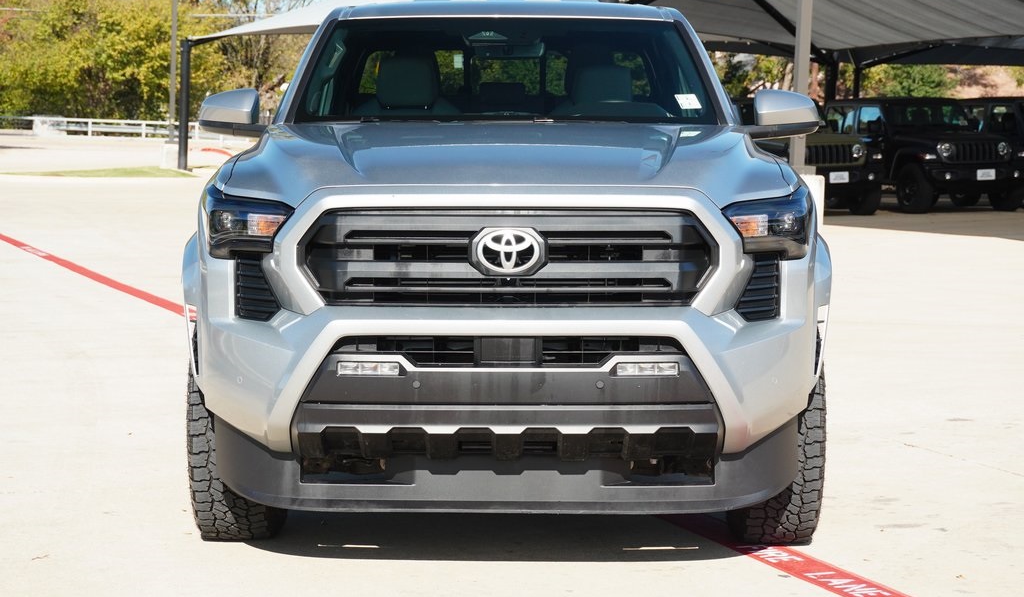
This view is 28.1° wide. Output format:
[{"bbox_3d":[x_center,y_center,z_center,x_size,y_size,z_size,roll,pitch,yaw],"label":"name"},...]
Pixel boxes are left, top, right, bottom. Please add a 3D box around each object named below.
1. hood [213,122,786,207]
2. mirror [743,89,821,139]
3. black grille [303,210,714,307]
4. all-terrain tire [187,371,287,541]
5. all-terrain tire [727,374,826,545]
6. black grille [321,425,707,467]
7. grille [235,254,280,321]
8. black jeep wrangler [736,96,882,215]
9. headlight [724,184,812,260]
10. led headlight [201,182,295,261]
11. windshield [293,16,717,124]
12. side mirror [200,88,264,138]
[{"bbox_3d":[-0.011,-0.416,6.156,1.600,0.265,1.300,0,4,0],"label":"hood"},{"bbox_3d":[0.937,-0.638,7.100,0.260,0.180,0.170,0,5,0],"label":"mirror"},{"bbox_3d":[-0.009,-0.110,5.556,1.126,0.268,0.145,0,4,0],"label":"black grille"},{"bbox_3d":[-0.826,0.346,6.381,0.268,0.800,0.800,0,4,0],"label":"all-terrain tire"},{"bbox_3d":[0.792,0.355,6.392,0.268,0.800,0.800,0,4,0],"label":"all-terrain tire"},{"bbox_3d":[0.004,0.407,5.630,1.110,0.115,0.100,0,5,0],"label":"black grille"},{"bbox_3d":[-0.701,-0.029,5.641,0.137,0.181,0.100,0,4,0],"label":"grille"},{"bbox_3d":[4.349,-2.397,34.193,1.880,1.860,4.700,0,5,-18],"label":"black jeep wrangler"},{"bbox_3d":[0.718,-0.205,5.721,0.285,0.210,0.310,0,4,0],"label":"headlight"},{"bbox_3d":[-0.737,-0.213,5.711,0.285,0.210,0.310,0,4,0],"label":"led headlight"},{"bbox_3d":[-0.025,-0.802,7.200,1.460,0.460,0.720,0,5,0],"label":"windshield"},{"bbox_3d":[-0.966,-0.642,7.100,0.250,0.180,0.170,0,5,0],"label":"side mirror"}]

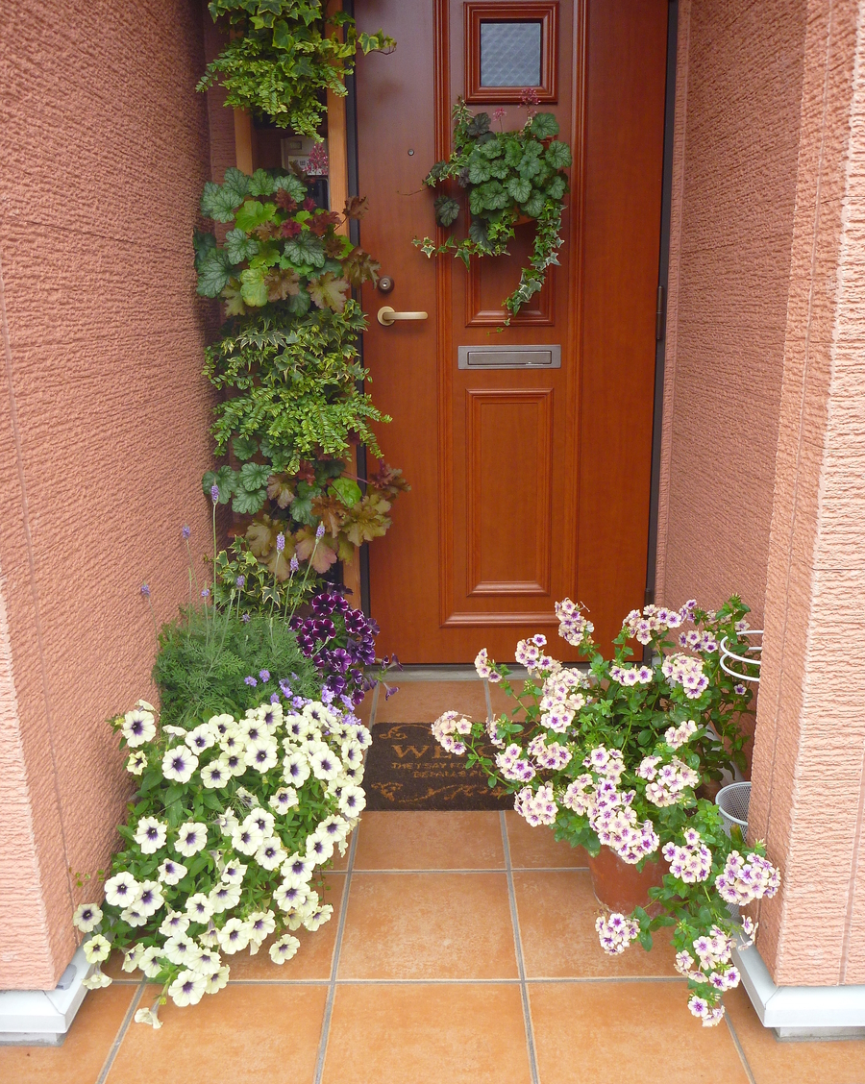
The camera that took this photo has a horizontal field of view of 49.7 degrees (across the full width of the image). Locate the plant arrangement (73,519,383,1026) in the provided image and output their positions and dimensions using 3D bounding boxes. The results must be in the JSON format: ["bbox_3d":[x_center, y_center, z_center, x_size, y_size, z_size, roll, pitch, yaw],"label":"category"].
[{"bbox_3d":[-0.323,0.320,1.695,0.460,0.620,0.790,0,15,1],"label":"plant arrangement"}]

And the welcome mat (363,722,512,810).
[{"bbox_3d":[0.133,0.509,2.159,0.570,0.012,0.403,0,15,1],"label":"welcome mat"}]

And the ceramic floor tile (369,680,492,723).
[{"bbox_3d":[0.000,0.439,2.480,0.292,0.010,0.282,0,15,1],"label":"ceramic floor tile"}]

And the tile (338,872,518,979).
[{"bbox_3d":[-0.006,0.662,1.618,0.292,0.010,0.289,0,15,1],"label":"tile"}]

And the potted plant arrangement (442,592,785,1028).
[{"bbox_3d":[0.276,0.384,1.603,0.570,0.530,0.590,0,15,1],"label":"potted plant arrangement"}]

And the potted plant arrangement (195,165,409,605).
[{"bbox_3d":[-0.305,-0.344,2.303,0.485,1.060,0.260,0,15,1],"label":"potted plant arrangement"}]

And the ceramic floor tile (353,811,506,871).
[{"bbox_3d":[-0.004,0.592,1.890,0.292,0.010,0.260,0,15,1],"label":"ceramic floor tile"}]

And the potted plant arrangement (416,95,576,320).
[{"bbox_3d":[0.153,-0.809,2.266,0.380,0.510,0.230,0,15,1],"label":"potted plant arrangement"}]

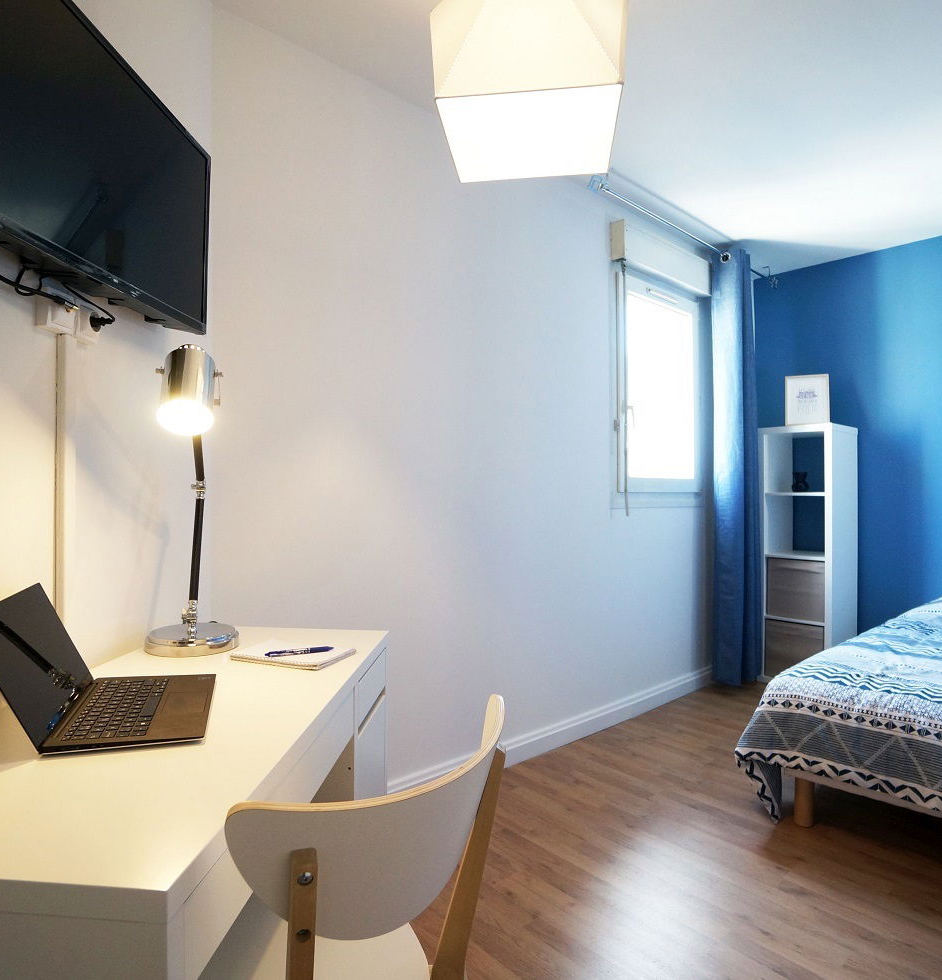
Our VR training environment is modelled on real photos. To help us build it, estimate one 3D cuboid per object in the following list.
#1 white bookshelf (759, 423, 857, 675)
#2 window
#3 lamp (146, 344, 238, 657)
[{"bbox_3d":[1.965,0.380,3.598,0.390,1.470,0.420,0,0,-41],"label":"white bookshelf"},{"bbox_3d":[0.974,-0.496,3.116,0.770,1.060,0.080,0,0,-41],"label":"window"},{"bbox_3d":[-0.643,0.010,1.415,0.210,0.690,0.250,0,0,-18],"label":"lamp"}]

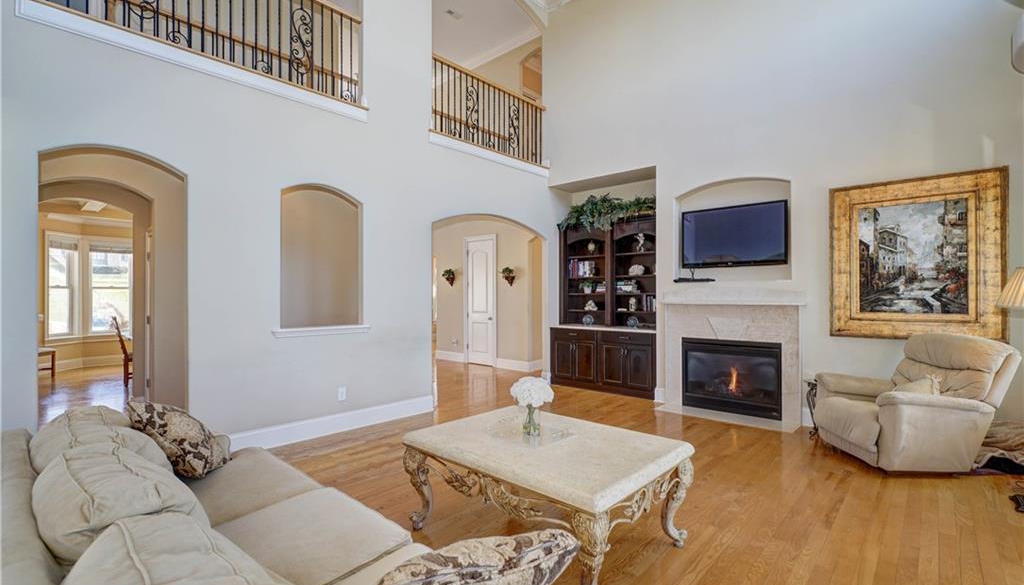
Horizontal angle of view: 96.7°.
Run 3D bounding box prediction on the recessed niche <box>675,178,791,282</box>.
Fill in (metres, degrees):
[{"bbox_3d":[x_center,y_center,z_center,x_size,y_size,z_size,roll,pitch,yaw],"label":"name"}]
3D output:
[{"bbox_3d":[2.537,-0.694,5.288,1.270,1.140,0.200,0,0,43],"label":"recessed niche"}]

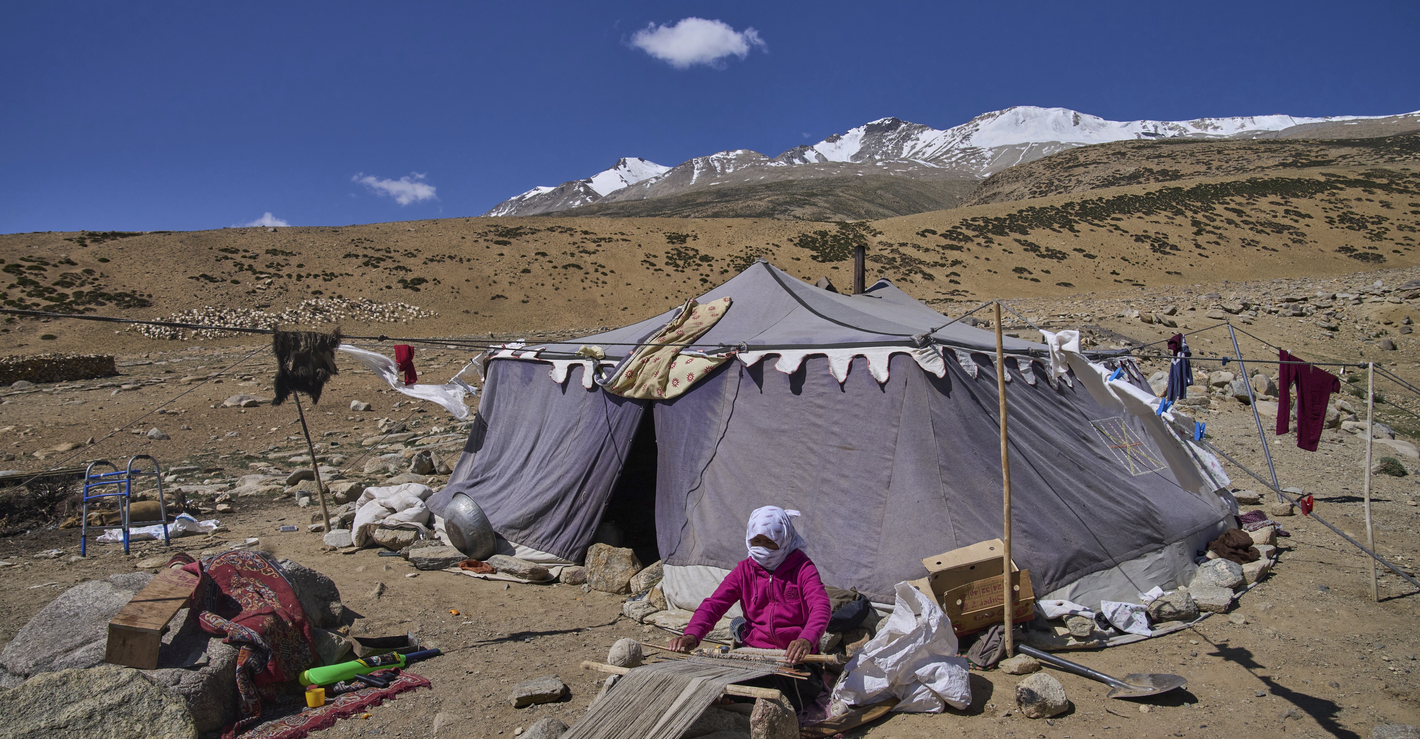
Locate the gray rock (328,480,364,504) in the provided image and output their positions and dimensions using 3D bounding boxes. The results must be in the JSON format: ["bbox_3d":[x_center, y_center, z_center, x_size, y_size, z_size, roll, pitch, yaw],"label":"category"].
[{"bbox_3d":[-3.970,1.340,10.300,0.390,0.230,0.320,0,0,-21],"label":"gray rock"}]

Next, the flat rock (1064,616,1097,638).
[{"bbox_3d":[2.110,1.460,5.400,0.175,0.110,0.140,0,0,-6],"label":"flat rock"}]

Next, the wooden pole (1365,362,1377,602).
[{"bbox_3d":[4.140,0.705,5.930,0.055,1.500,0.045,-2,1,0],"label":"wooden pole"}]

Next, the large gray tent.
[{"bbox_3d":[1.000,0.360,7.600,5.300,2.300,4.300,0,0,35],"label":"large gray tent"}]

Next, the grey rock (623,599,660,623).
[{"bbox_3d":[-0.400,1.410,5.550,0.210,0.120,0.160,0,1,0],"label":"grey rock"}]

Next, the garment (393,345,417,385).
[{"bbox_3d":[-2.600,-0.030,8.100,0.210,0.350,0.100,0,0,27],"label":"garment"}]

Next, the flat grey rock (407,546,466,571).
[{"bbox_3d":[-2.170,1.505,7.430,0.440,0.130,0.340,0,0,-12],"label":"flat grey rock"}]

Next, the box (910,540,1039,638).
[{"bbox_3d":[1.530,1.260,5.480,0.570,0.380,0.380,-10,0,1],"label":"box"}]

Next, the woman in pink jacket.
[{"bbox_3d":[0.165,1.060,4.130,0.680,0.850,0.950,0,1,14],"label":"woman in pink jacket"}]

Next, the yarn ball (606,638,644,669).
[{"bbox_3d":[-0.345,1.165,3.880,0.145,0.135,0.145,0,0,0],"label":"yarn ball"}]

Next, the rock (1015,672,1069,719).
[{"bbox_3d":[1.440,1.410,4.120,0.215,0.175,0.180,0,1,0],"label":"rock"}]

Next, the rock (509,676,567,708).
[{"bbox_3d":[-0.795,1.475,4.360,0.250,0.100,0.170,0,0,-24],"label":"rock"}]

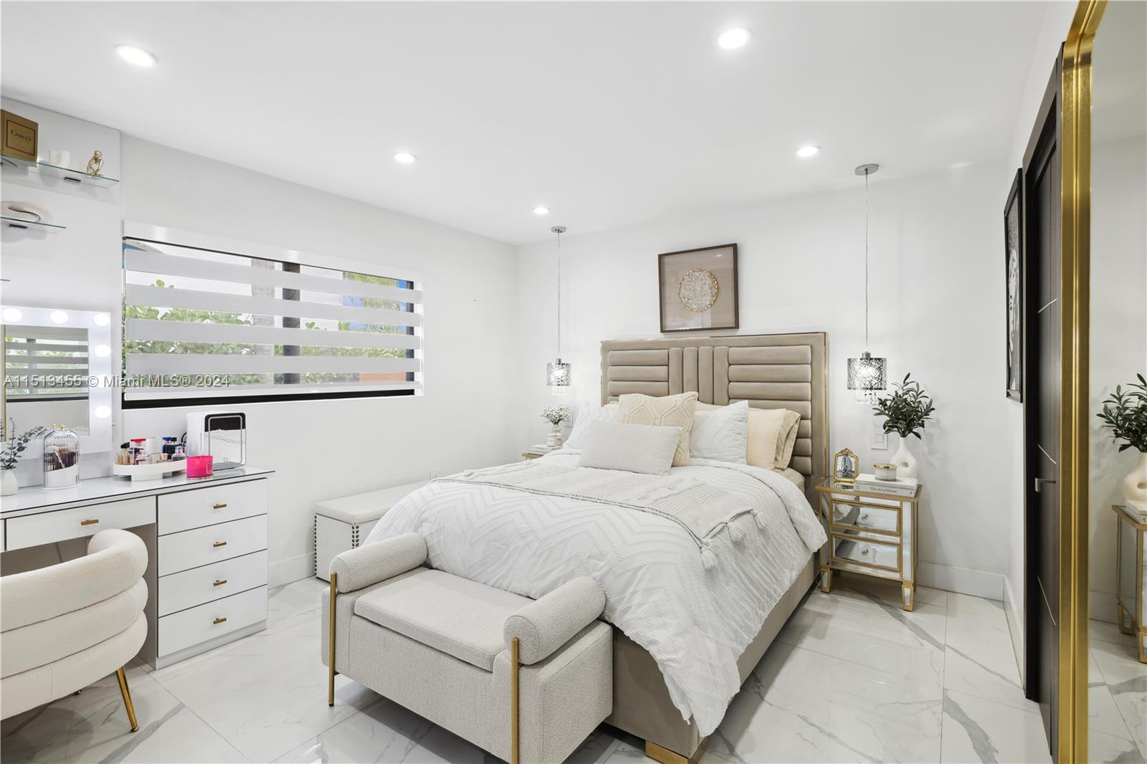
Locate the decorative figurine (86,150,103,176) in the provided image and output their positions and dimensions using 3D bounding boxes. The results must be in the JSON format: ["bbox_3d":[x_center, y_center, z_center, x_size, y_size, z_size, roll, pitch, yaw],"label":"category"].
[{"bbox_3d":[-2.238,-1.024,2.386,0.065,0.118,0.060,0,1,37],"label":"decorative figurine"}]

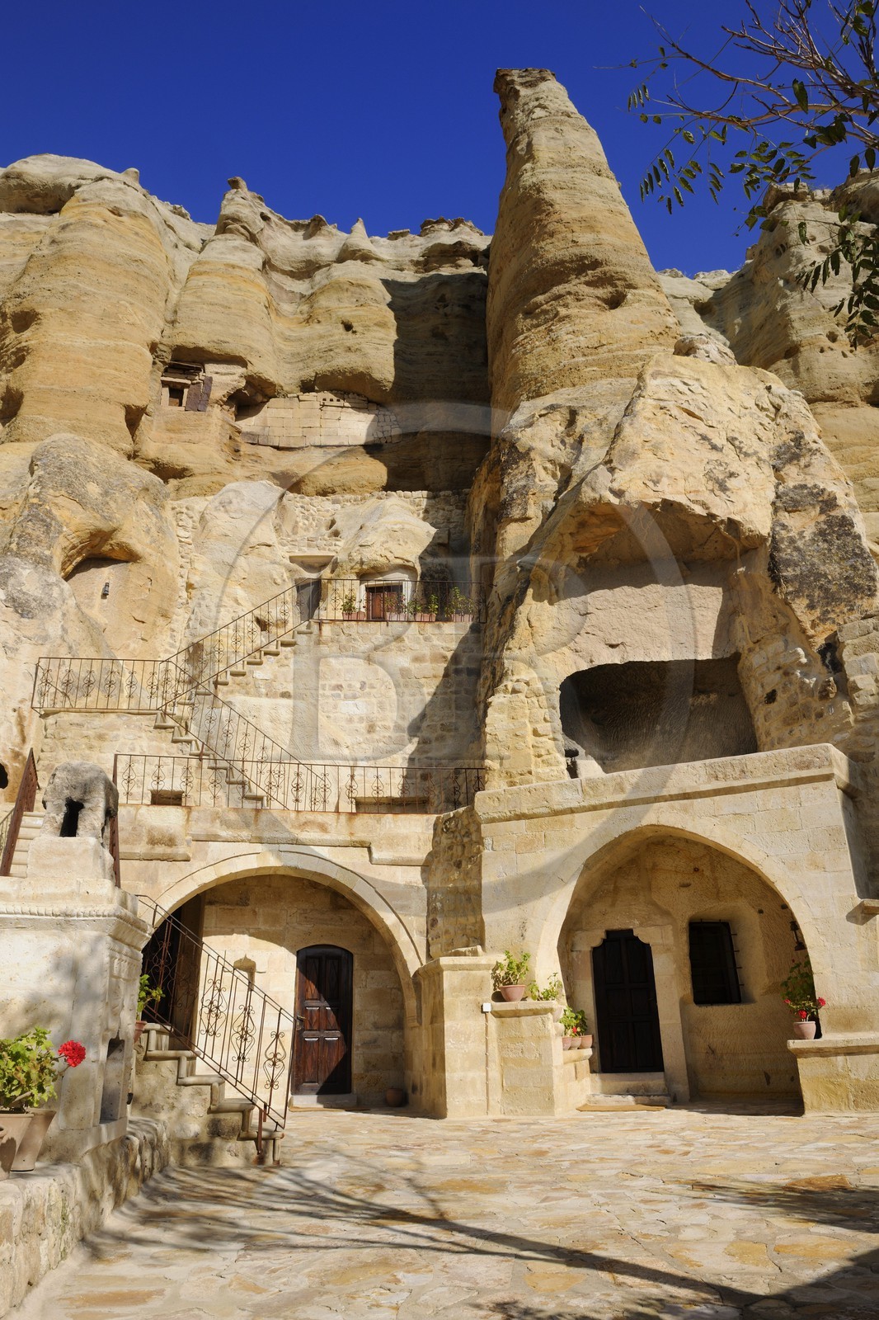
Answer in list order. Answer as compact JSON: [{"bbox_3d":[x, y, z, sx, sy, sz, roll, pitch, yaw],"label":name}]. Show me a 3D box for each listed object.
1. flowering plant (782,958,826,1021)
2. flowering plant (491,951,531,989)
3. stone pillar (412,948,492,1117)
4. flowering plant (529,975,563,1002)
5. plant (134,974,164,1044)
[{"bbox_3d":[4.468,4.034,10.788,0.500,0.660,0.480,-9,-26,18],"label":"flowering plant"},{"bbox_3d":[0.920,3.932,11.162,0.500,0.480,0.460,-6,-23,9],"label":"flowering plant"},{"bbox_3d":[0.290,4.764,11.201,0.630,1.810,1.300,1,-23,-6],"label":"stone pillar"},{"bbox_3d":[1.394,4.319,11.550,0.450,0.320,0.360,-9,-26,18],"label":"flowering plant"},{"bbox_3d":[-2.692,3.144,7.923,0.370,0.540,0.370,0,-25,0],"label":"plant"}]

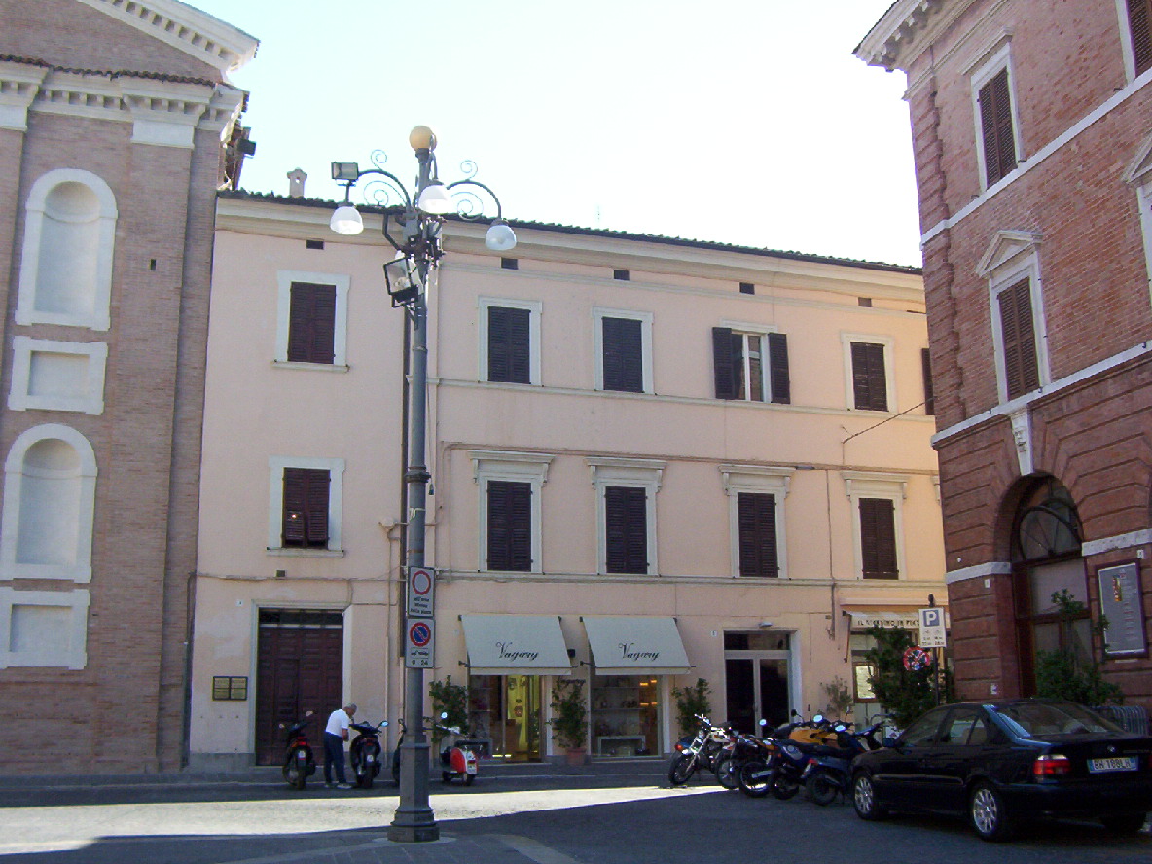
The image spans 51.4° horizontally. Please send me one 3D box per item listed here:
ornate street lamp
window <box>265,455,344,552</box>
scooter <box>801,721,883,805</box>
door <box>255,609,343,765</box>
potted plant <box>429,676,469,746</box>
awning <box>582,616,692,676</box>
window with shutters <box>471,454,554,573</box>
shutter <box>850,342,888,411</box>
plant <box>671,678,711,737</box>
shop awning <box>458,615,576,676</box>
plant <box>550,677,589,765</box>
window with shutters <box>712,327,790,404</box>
[{"bbox_3d":[-1.890,0.352,14.640,2.300,8.792,2.300,3,-12,-19],"label":"ornate street lamp"},{"bbox_3d":[-5.824,1.572,25.893,1.556,2.033,0.200,3,-12,-19],"label":"window"},{"bbox_3d":[4.026,4.770,17.316,1.870,1.150,0.700,6,-14,-26],"label":"scooter"},{"bbox_3d":[-5.646,5.216,24.513,1.722,3.127,0.140,3,-13,-18],"label":"door"},{"bbox_3d":[-2.684,6.130,25.444,0.850,1.869,0.800,3,-12,-19],"label":"potted plant"},{"bbox_3d":[1.276,4.514,25.277,2.128,1.210,0.800,4,-13,-19],"label":"awning"},{"bbox_3d":[-1.338,1.701,25.272,1.687,2.542,0.300,4,-13,-19],"label":"window with shutters"},{"bbox_3d":[7.368,-1.392,30.137,0.942,1.781,0.070,3,-13,-18],"label":"shutter"},{"bbox_3d":[2.537,6.318,26.138,0.840,1.877,0.800,3,-13,-18],"label":"plant"},{"bbox_3d":[-1.220,4.342,24.421,2.147,1.205,0.800,4,-13,-19],"label":"shop awning"},{"bbox_3d":[-0.155,5.889,24.447,0.605,1.706,0.640,4,-13,-19],"label":"plant"},{"bbox_3d":[4.100,-1.548,27.960,1.840,1.627,0.220,4,-13,-19],"label":"window with shutters"}]

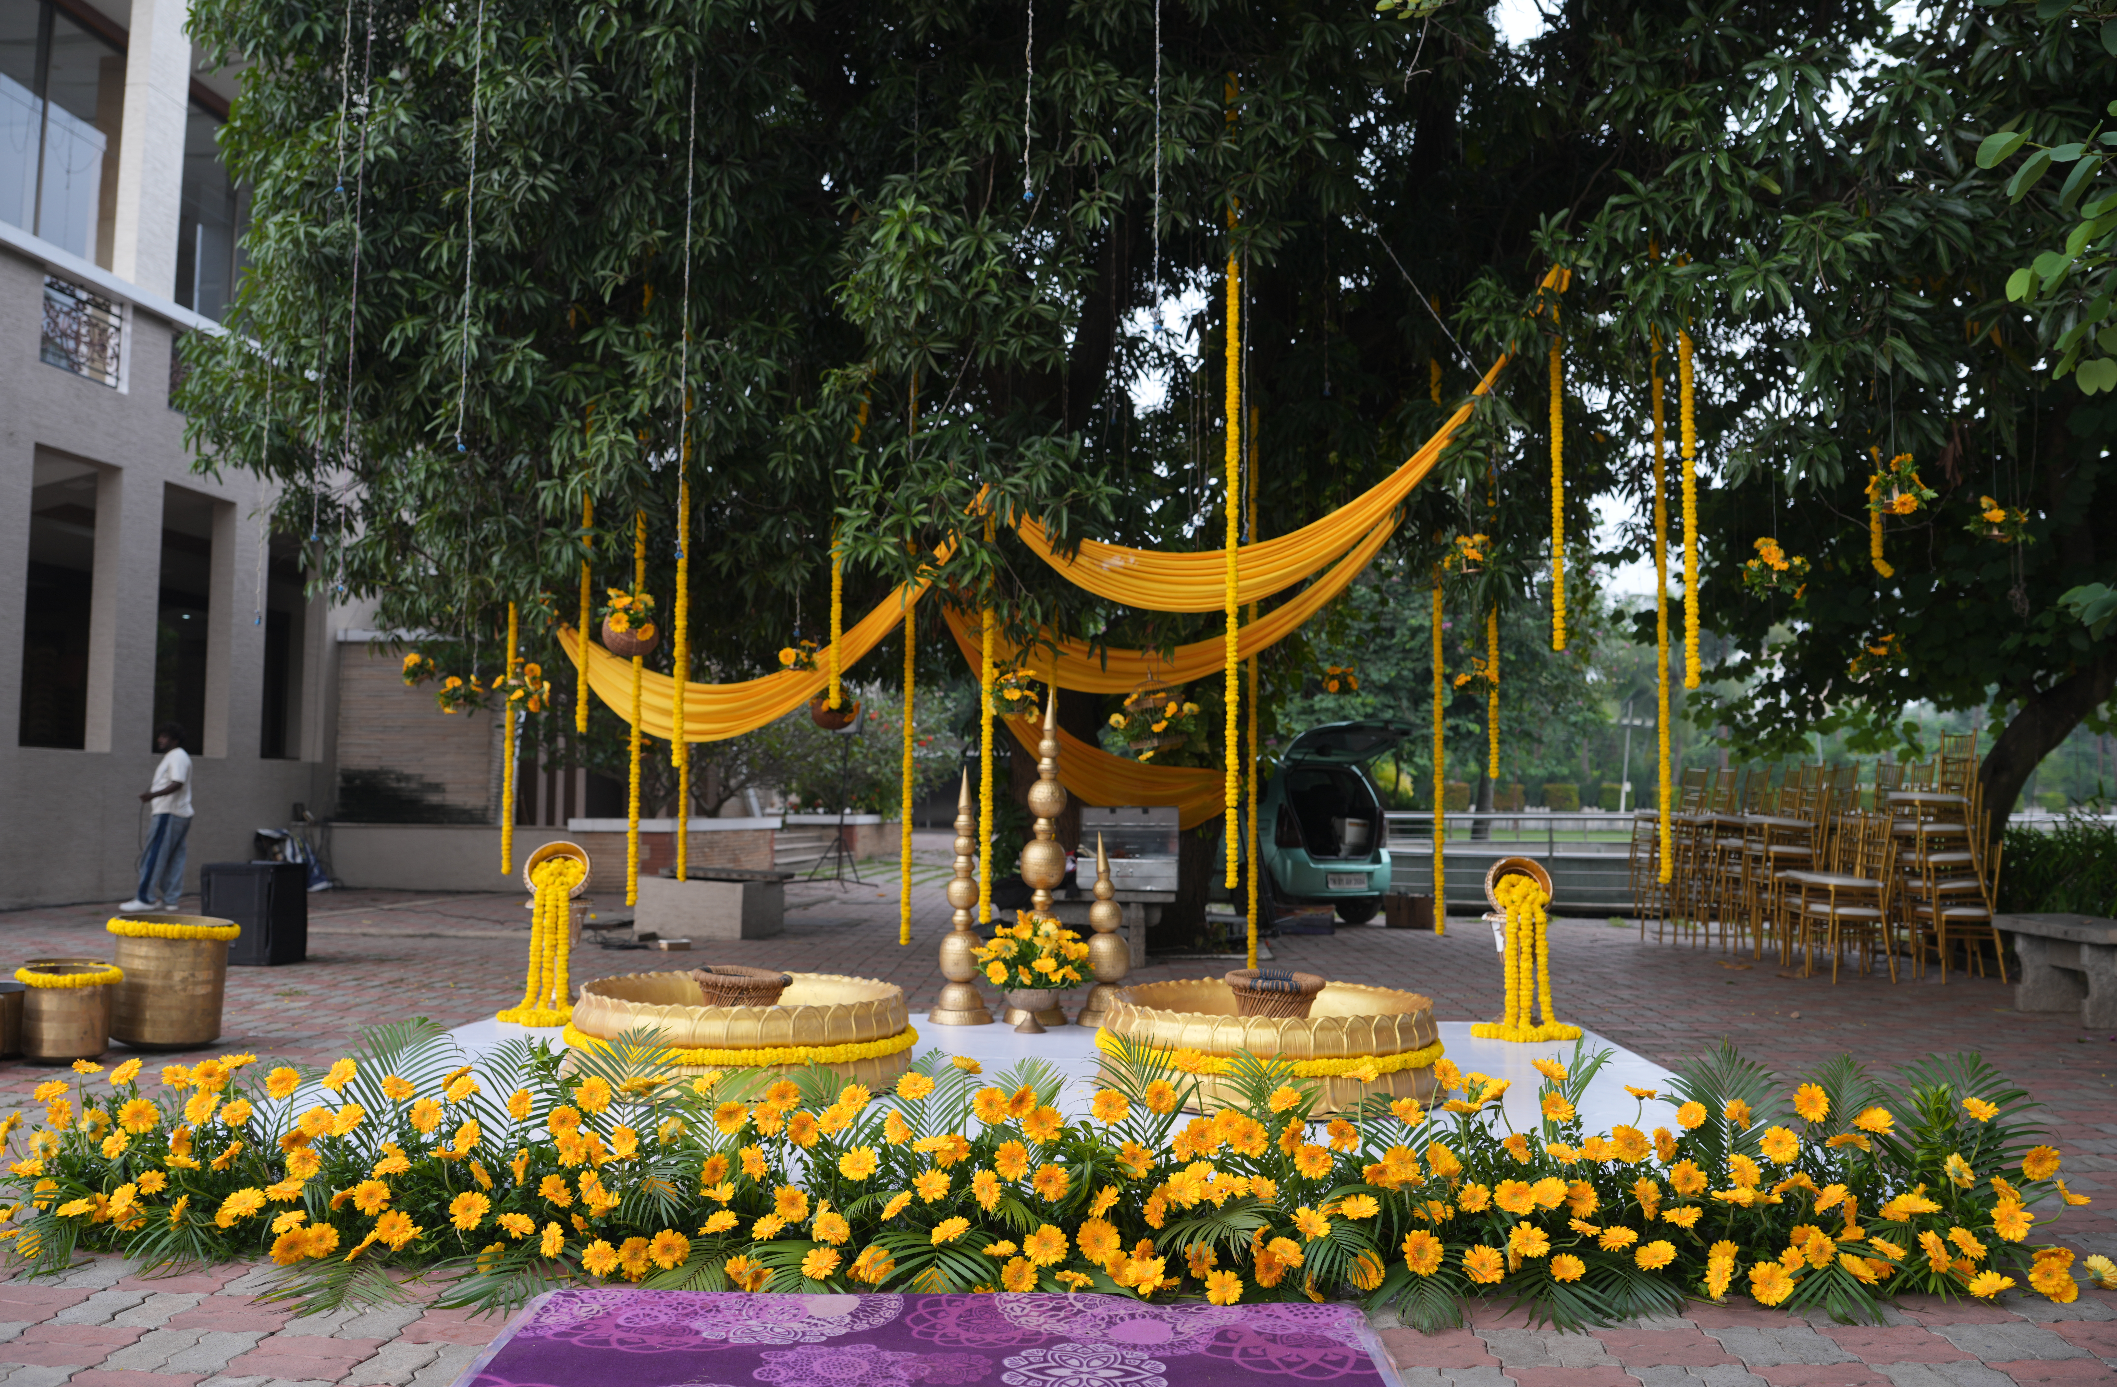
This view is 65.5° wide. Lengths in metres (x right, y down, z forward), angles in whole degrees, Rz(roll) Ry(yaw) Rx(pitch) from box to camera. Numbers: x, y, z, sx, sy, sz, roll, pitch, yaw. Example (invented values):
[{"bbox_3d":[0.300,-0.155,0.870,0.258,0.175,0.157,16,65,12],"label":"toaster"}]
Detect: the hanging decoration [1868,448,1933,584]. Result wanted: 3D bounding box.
[{"bbox_3d":[3.499,-0.743,6.850,0.255,0.530,0.250,0,-4,0],"label":"hanging decoration"}]

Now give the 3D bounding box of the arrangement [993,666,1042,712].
[{"bbox_3d":[-0.224,-0.022,8.750,0.280,0.250,0.270,0,-4,0],"label":"arrangement"}]

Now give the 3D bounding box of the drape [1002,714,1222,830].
[{"bbox_3d":[0.347,0.509,10.691,1.450,0.750,0.450,1,-4,0],"label":"drape"}]

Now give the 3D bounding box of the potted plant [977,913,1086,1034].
[{"bbox_3d":[-0.119,1.289,7.645,0.544,0.547,0.500,0,-3,0],"label":"potted plant"}]

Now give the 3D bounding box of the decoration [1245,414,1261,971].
[{"bbox_3d":[1.184,-0.005,10.000,0.060,3.413,0.060,0,-3,0],"label":"decoration"}]

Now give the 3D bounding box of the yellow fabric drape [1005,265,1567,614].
[{"bbox_3d":[1.013,-1.147,7.399,2.500,1.550,0.550,1,-4,0],"label":"yellow fabric drape"}]

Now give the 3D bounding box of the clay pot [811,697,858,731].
[{"bbox_3d":[-1.252,0.111,9.200,0.260,0.190,0.260,0,-4,0],"label":"clay pot"}]

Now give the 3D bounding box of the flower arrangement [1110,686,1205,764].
[{"bbox_3d":[0.567,0.179,9.400,0.530,0.460,0.480,0,-4,0],"label":"flower arrangement"}]

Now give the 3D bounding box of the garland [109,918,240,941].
[{"bbox_3d":[-3.938,1.051,7.320,0.530,0.068,0.530,0,-4,0],"label":"garland"}]

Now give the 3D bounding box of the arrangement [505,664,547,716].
[{"bbox_3d":[-2.659,-0.029,8.221,0.260,0.270,0.240,1,-4,0],"label":"arrangement"}]

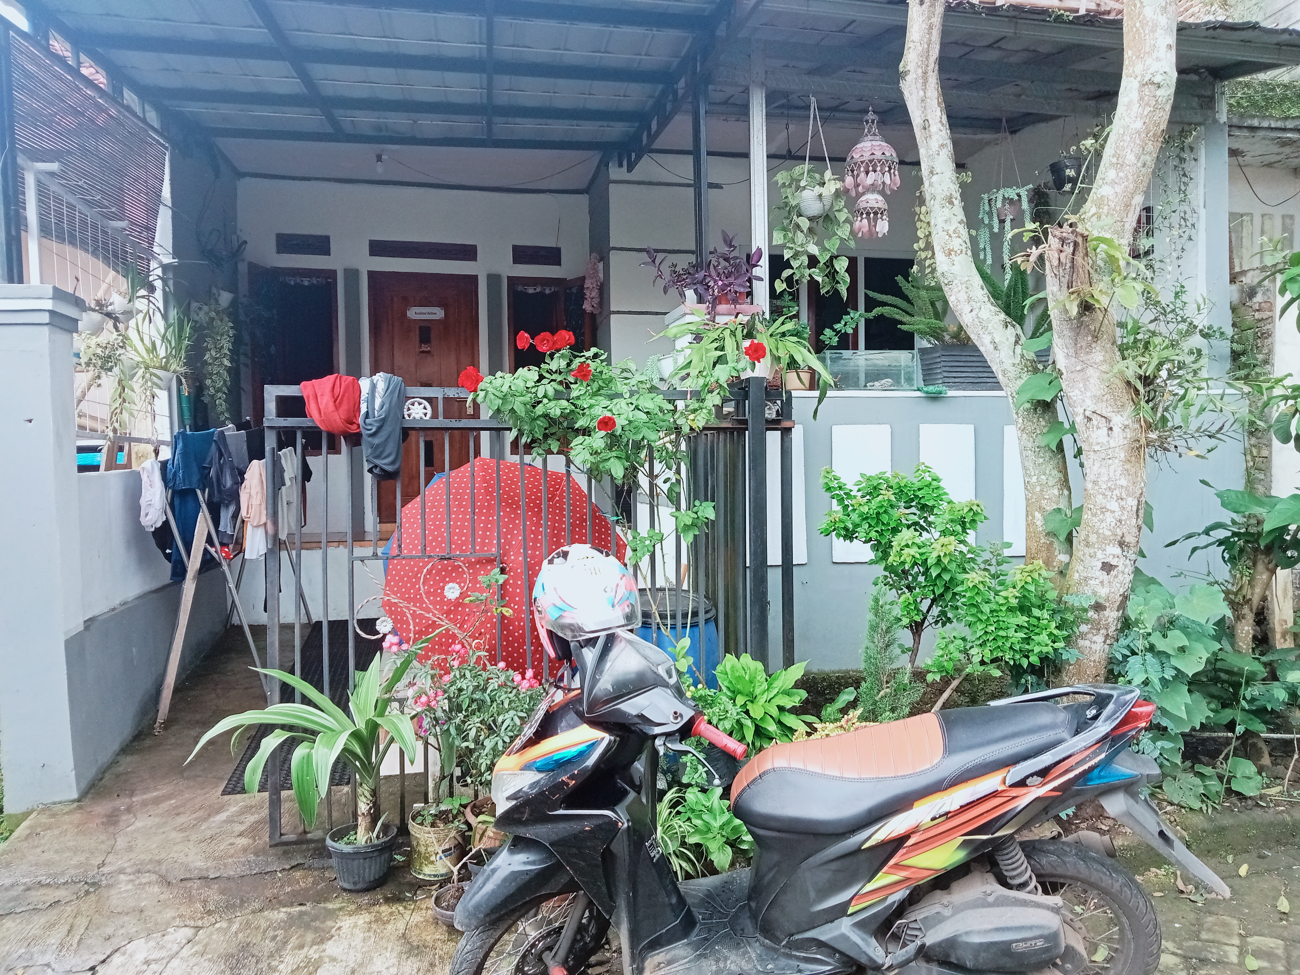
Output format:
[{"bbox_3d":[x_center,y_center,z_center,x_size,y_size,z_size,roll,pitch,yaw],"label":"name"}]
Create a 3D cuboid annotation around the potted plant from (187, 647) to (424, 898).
[{"bbox_3d":[-1.190,0.966,3.630,0.760,0.790,0.660,-1,2,-13],"label":"potted plant"}]

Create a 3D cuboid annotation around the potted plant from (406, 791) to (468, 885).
[{"bbox_3d":[-0.747,1.238,3.720,0.215,0.270,0.210,-1,2,-13],"label":"potted plant"}]

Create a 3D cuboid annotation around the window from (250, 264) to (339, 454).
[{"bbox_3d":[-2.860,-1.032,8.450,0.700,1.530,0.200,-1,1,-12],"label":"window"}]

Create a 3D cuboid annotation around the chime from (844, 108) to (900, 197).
[{"bbox_3d":[1.023,-1.543,4.850,0.260,0.400,0.260,-1,1,-12],"label":"chime"}]

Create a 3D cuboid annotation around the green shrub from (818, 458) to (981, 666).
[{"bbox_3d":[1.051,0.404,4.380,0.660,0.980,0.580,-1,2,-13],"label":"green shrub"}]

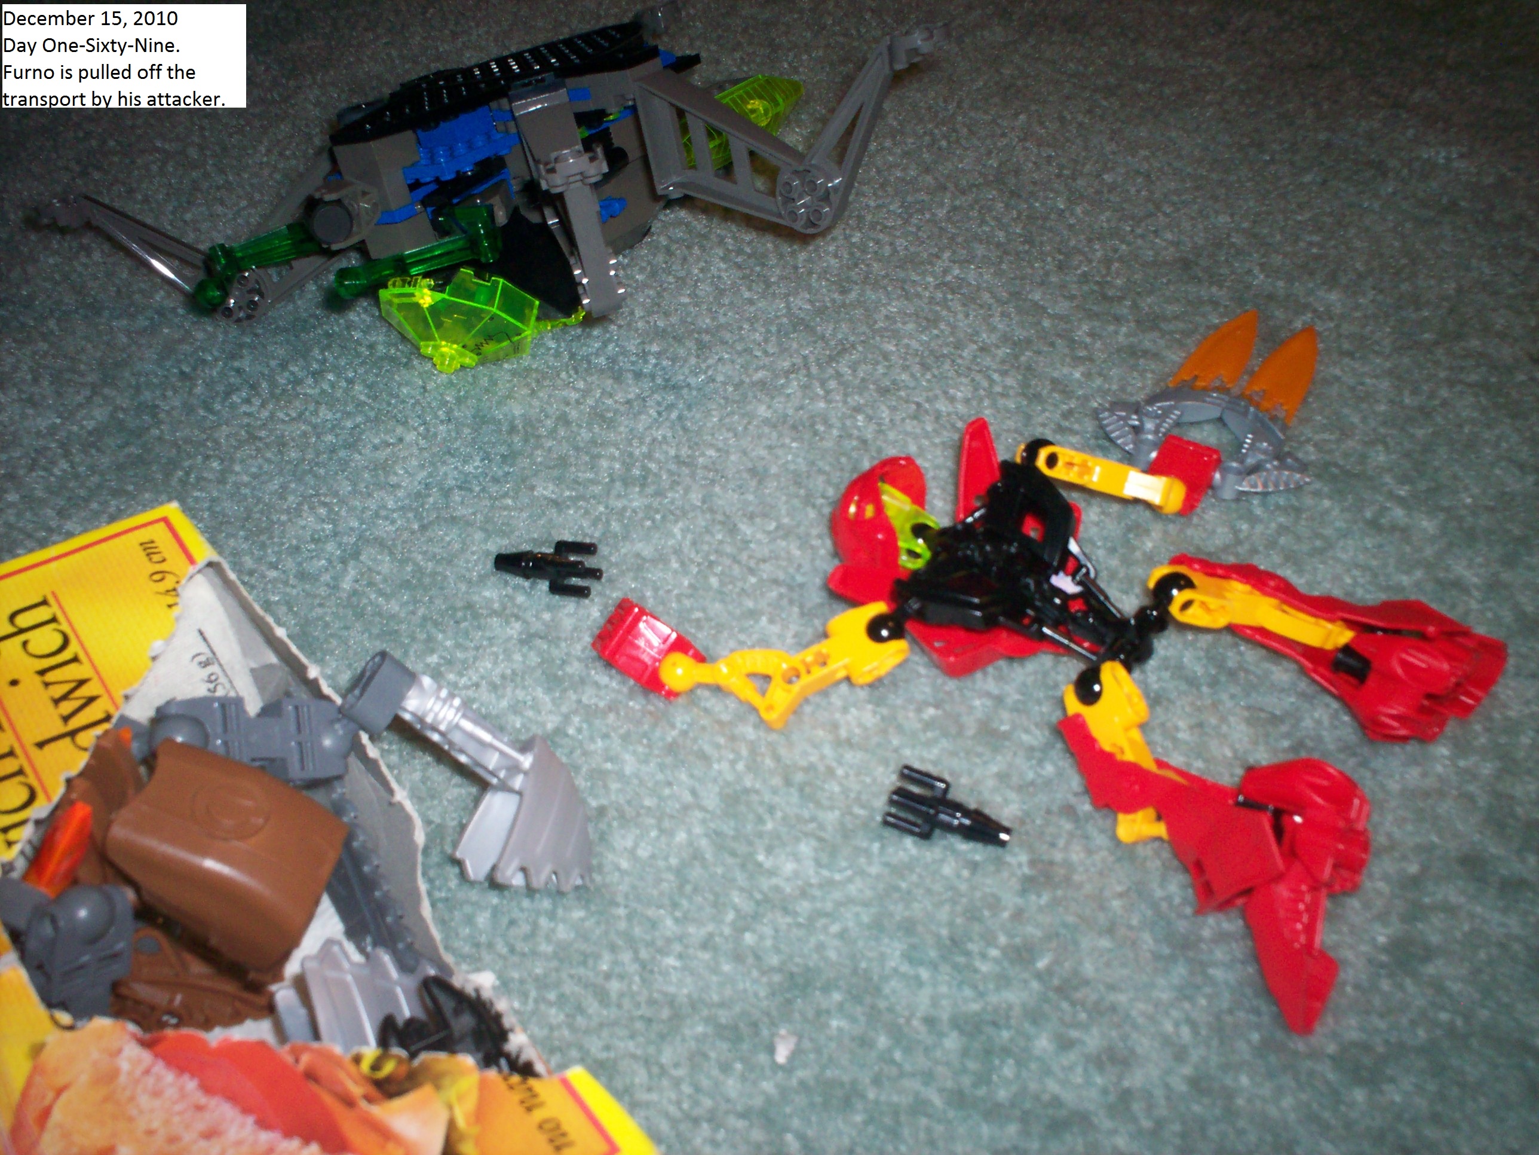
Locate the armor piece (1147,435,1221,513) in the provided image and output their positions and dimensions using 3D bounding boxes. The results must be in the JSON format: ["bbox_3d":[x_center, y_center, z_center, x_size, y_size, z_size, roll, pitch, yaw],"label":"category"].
[{"bbox_3d":[0.111,-0.026,0.437,0.018,0.016,0.029,4,44,23],"label":"armor piece"}]

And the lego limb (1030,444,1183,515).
[{"bbox_3d":[0.092,-0.025,0.437,0.056,0.022,0.015,12,48,29],"label":"lego limb"}]

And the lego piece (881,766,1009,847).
[{"bbox_3d":[0.040,0.056,0.370,0.033,0.011,0.016,18,51,34],"label":"lego piece"}]

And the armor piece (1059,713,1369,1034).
[{"bbox_3d":[0.099,0.053,0.340,0.041,0.029,0.090,-24,41,-10],"label":"armor piece"}]

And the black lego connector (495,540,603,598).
[{"bbox_3d":[-0.065,-0.004,0.473,0.034,0.011,0.017,6,45,24],"label":"black lego connector"}]

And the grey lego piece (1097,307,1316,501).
[{"bbox_3d":[0.127,-0.048,0.456,0.067,0.017,0.079,20,51,35],"label":"grey lego piece"}]

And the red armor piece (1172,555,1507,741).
[{"bbox_3d":[0.129,0.018,0.376,0.079,0.023,0.034,13,48,30],"label":"red armor piece"}]

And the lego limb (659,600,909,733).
[{"bbox_3d":[0.003,0.025,0.415,0.065,0.014,0.029,-11,40,6],"label":"lego limb"}]

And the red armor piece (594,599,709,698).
[{"bbox_3d":[-0.032,0.019,0.435,0.019,0.013,0.037,-40,45,-26],"label":"red armor piece"}]

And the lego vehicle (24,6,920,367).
[{"bbox_3d":[-0.094,-0.171,0.633,0.338,0.086,0.164,-8,41,9],"label":"lego vehicle"}]

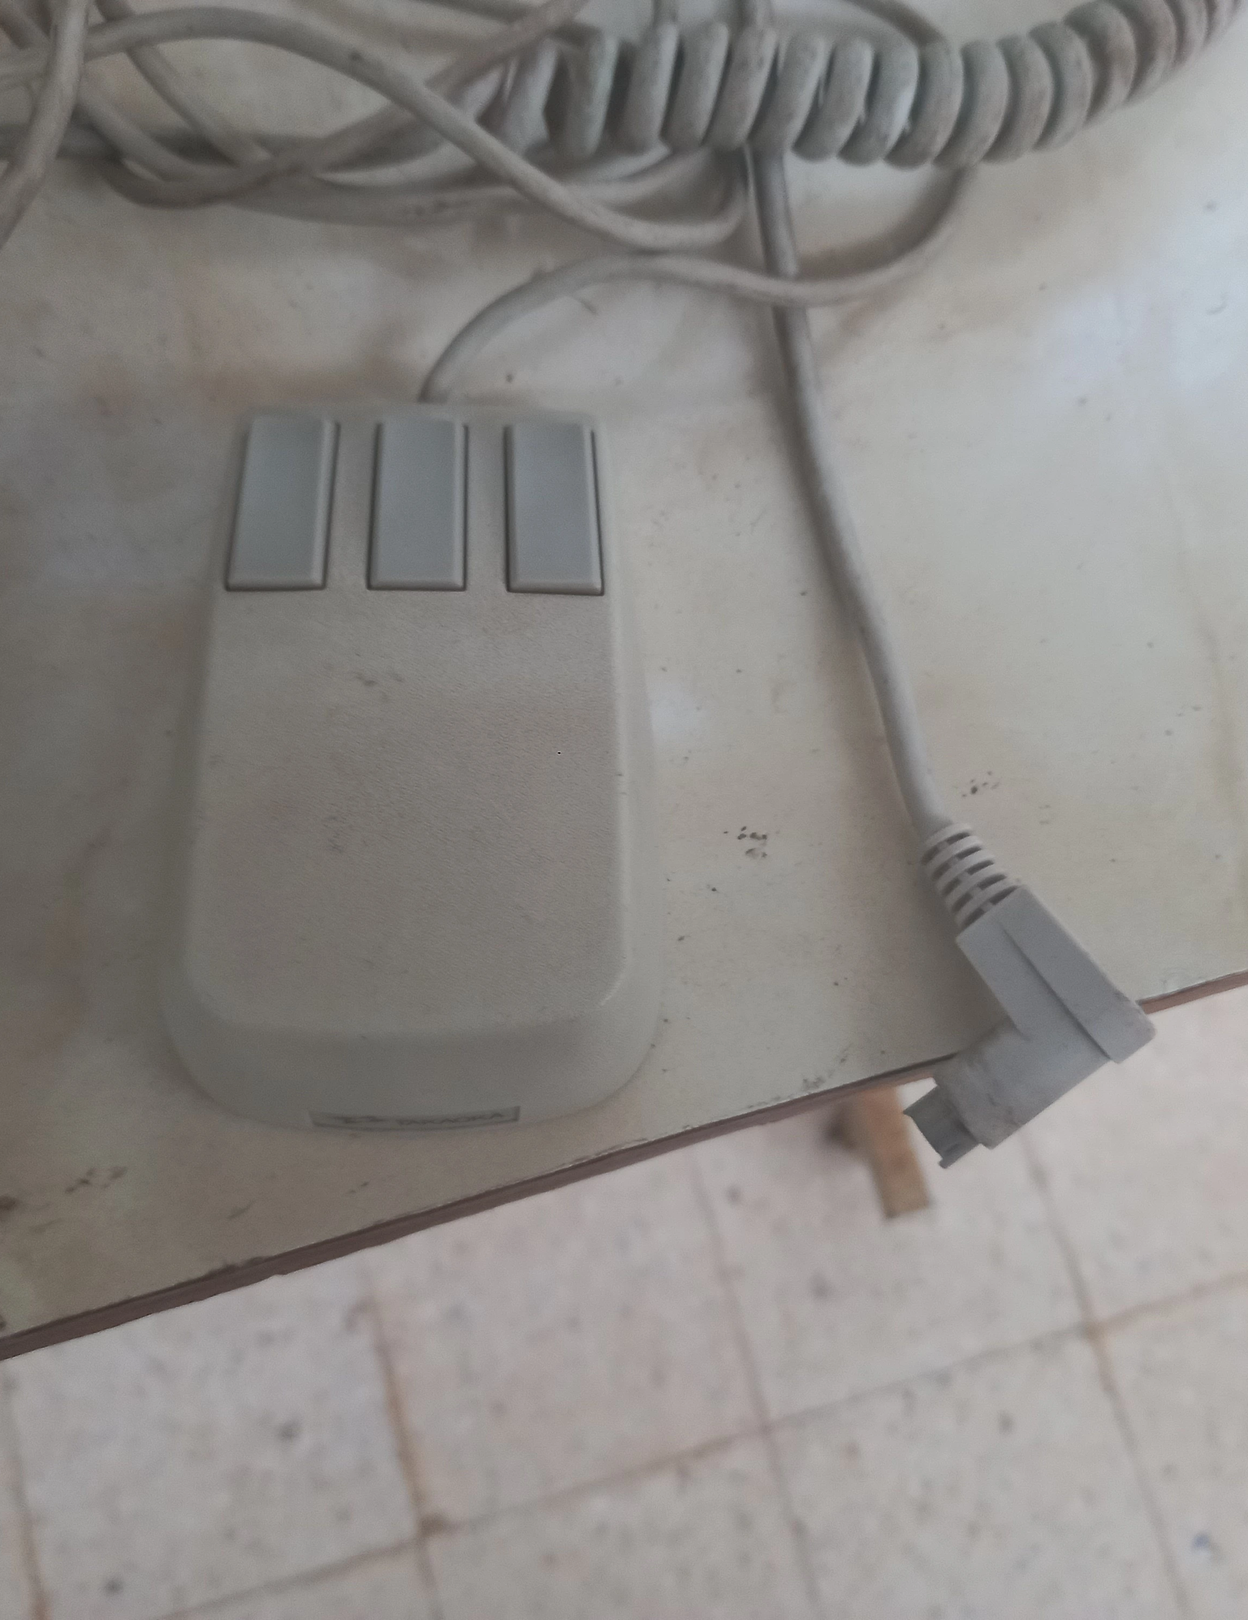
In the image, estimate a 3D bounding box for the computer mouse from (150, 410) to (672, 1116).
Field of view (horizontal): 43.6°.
[{"bbox_3d":[-0.027,-0.009,0.201,0.066,0.030,0.096,1,73,-6],"label":"computer mouse"}]

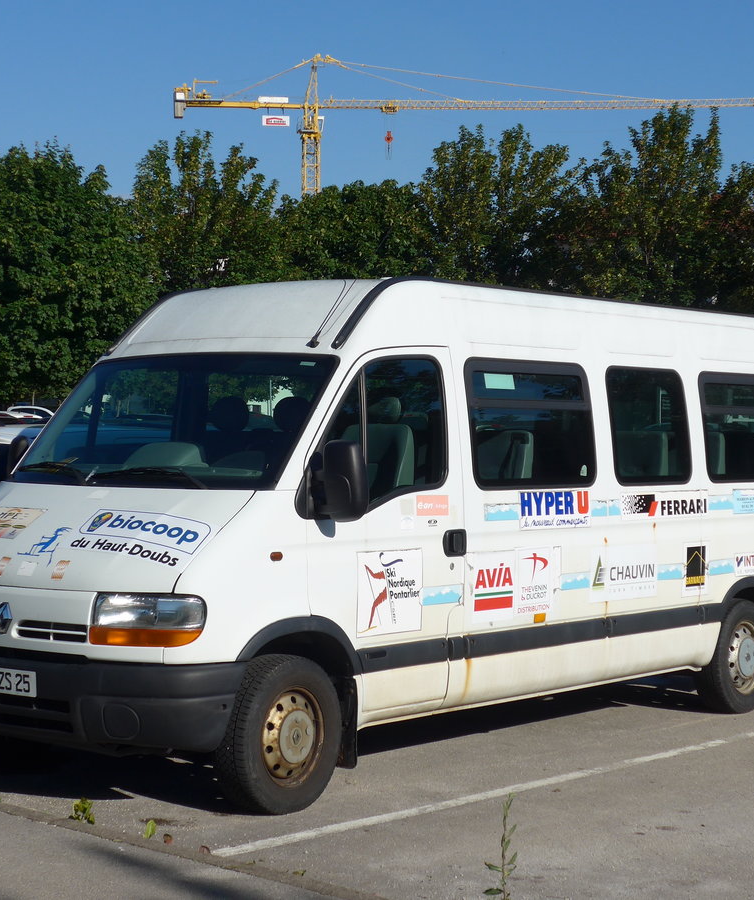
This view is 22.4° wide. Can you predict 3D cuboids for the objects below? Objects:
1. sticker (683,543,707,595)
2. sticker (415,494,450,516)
[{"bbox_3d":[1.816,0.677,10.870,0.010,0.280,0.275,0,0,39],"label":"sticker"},{"bbox_3d":[0.261,0.264,8.981,0.010,0.097,0.249,-4,-3,39],"label":"sticker"}]

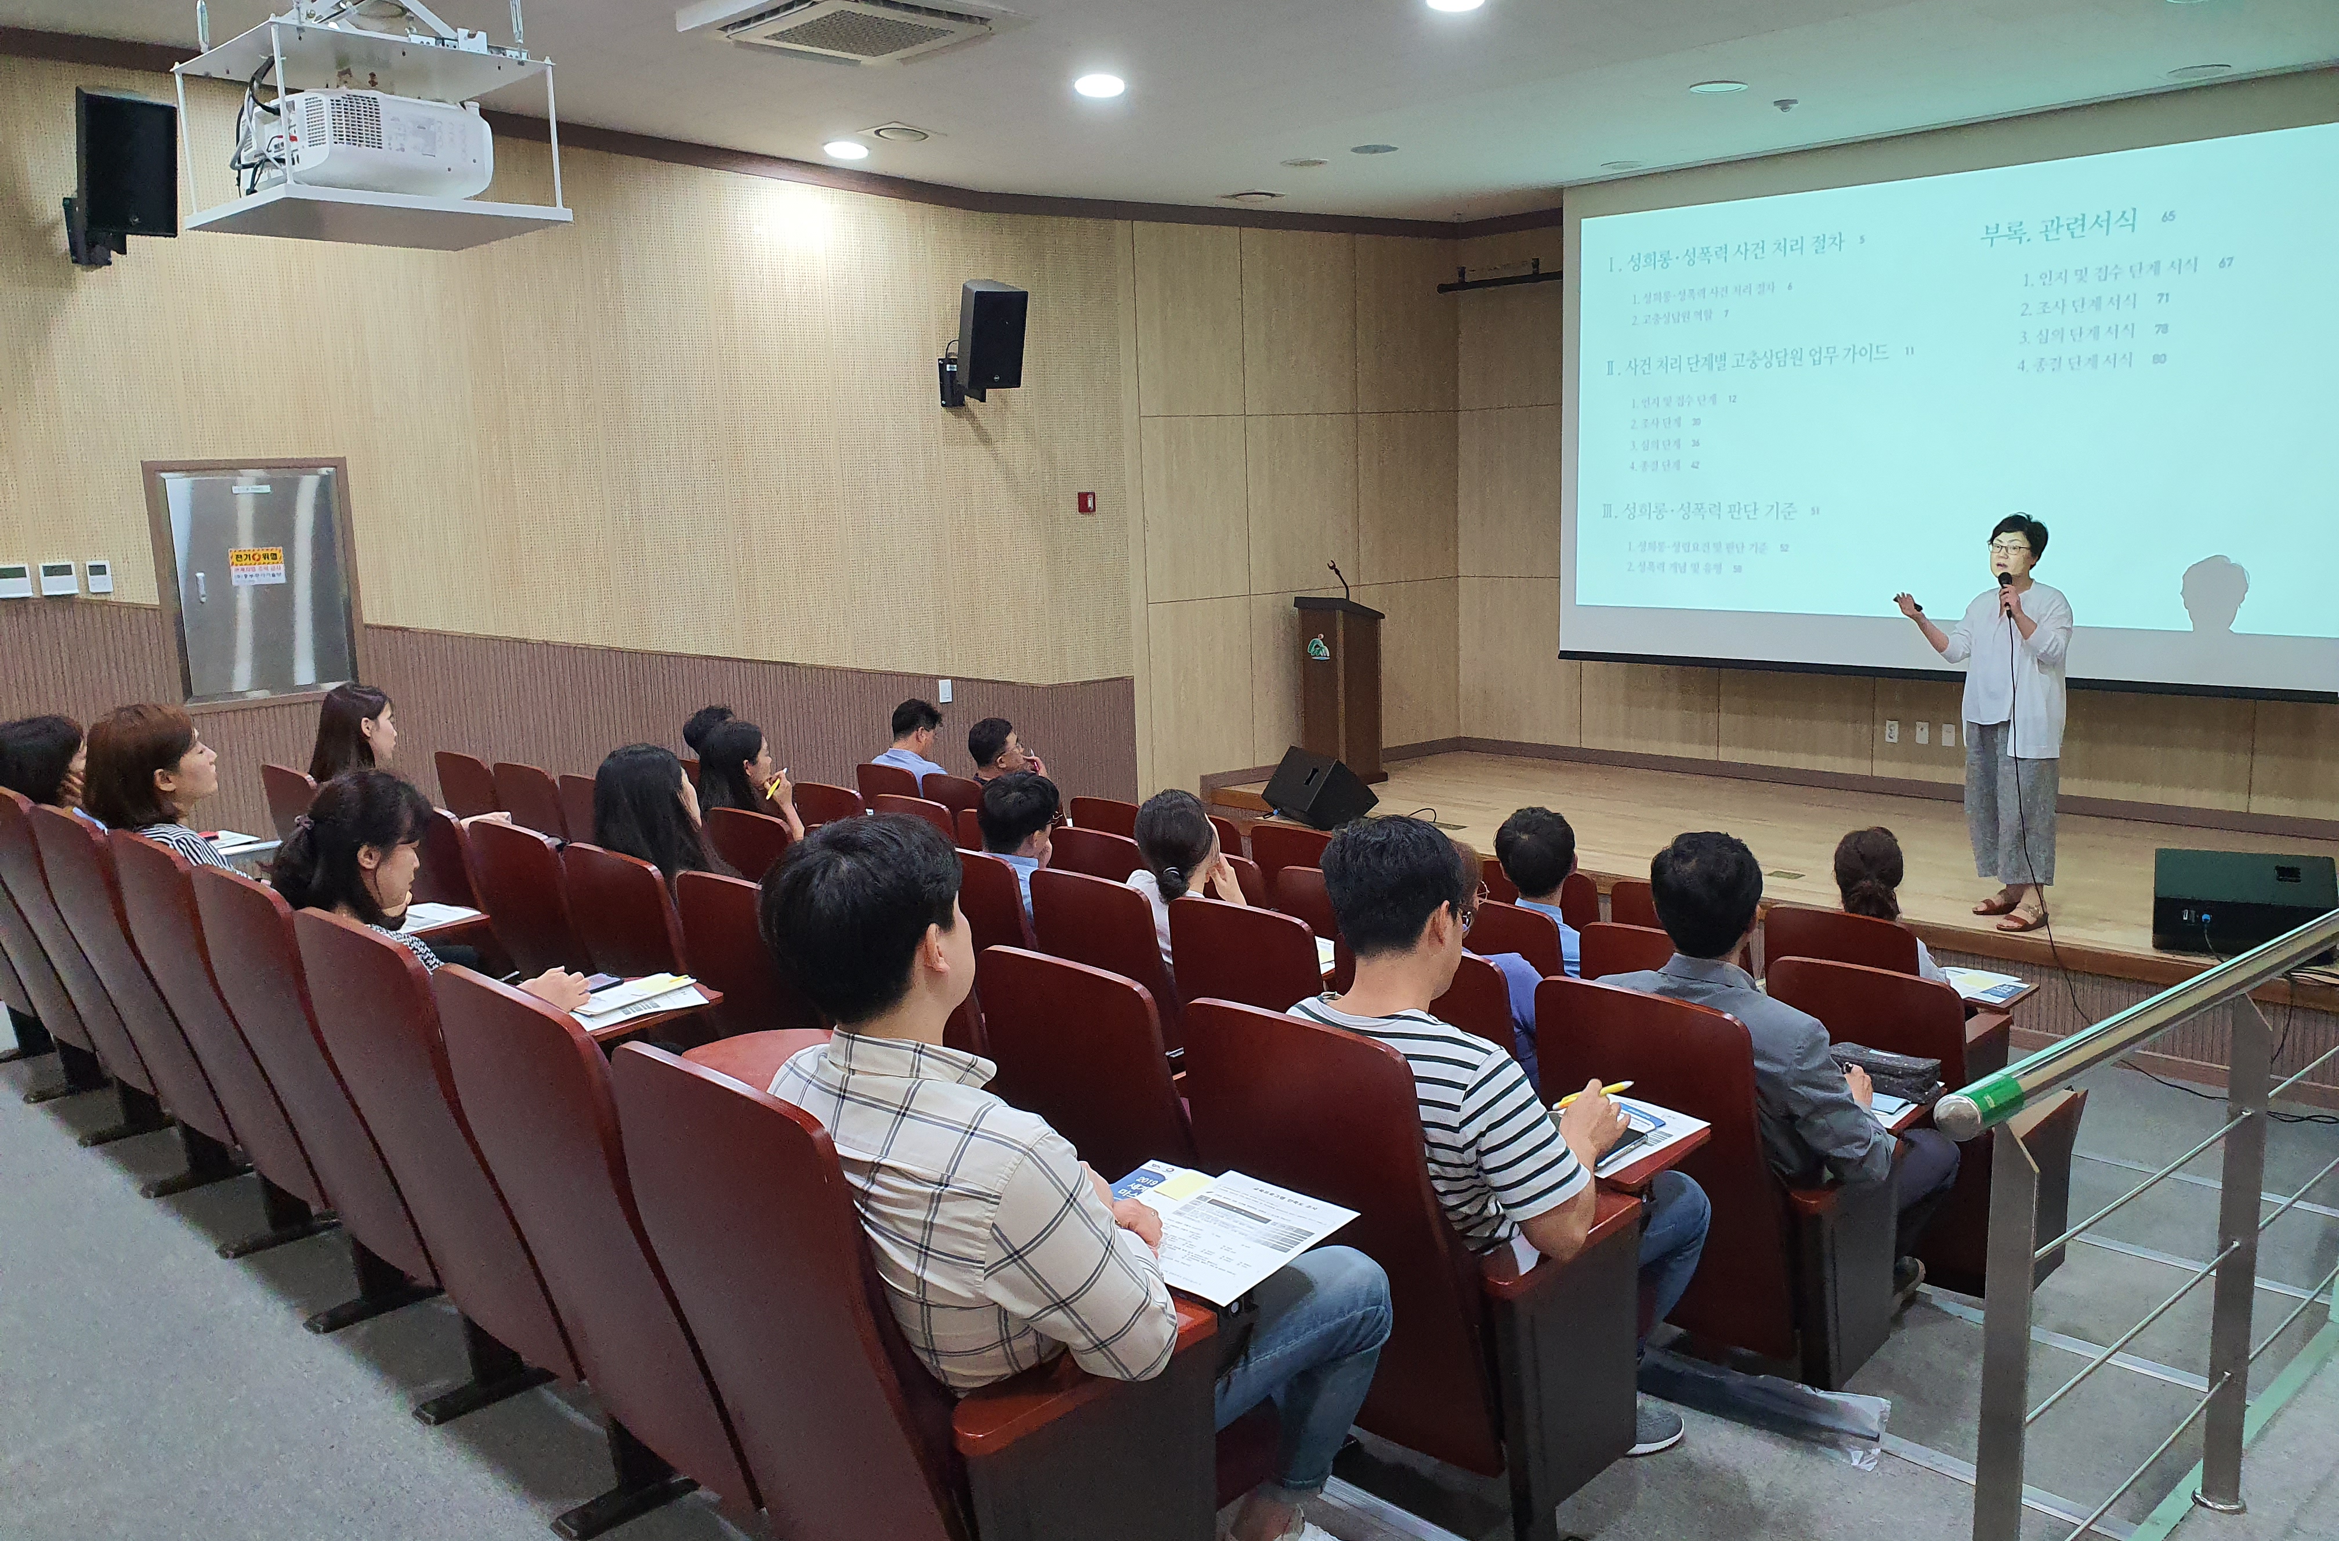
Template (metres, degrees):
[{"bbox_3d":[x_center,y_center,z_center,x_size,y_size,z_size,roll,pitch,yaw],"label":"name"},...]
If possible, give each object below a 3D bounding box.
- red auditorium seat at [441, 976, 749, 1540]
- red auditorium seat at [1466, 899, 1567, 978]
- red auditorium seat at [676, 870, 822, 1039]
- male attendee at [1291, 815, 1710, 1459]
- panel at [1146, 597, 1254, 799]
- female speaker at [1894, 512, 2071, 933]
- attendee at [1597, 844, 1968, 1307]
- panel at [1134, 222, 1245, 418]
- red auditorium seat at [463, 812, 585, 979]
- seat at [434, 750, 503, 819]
[{"bbox_3d":[-0.678,0.716,2.561,0.554,0.933,0.563,7,12,44],"label":"red auditorium seat"},{"bbox_3d":[1.075,0.807,5.079,0.554,0.933,0.611,7,12,44],"label":"red auditorium seat"},{"bbox_3d":[-0.723,0.662,3.935,0.554,0.933,0.563,7,12,44],"label":"red auditorium seat"},{"bbox_3d":[0.561,0.637,2.934,0.767,1.198,0.525,-10,13,-40],"label":"male attendee"},{"bbox_3d":[0.197,-0.462,10.433,0.764,1.113,0.040,-8,11,-32],"label":"panel"},{"bbox_3d":[3.217,-0.199,6.941,0.430,1.610,0.600,-11,13,-41],"label":"female speaker"},{"bbox_3d":[1.277,0.697,3.744,0.516,1.191,0.879,7,12,44],"label":"attendee"},{"bbox_3d":[0.111,-2.607,10.208,0.760,1.081,0.050,-9,12,-34],"label":"panel"},{"bbox_3d":[-1.458,0.573,4.652,0.554,0.933,0.563,7,12,44],"label":"red auditorium seat"},{"bbox_3d":[-2.517,0.367,7.002,0.520,0.965,0.530,8,14,44],"label":"seat"}]

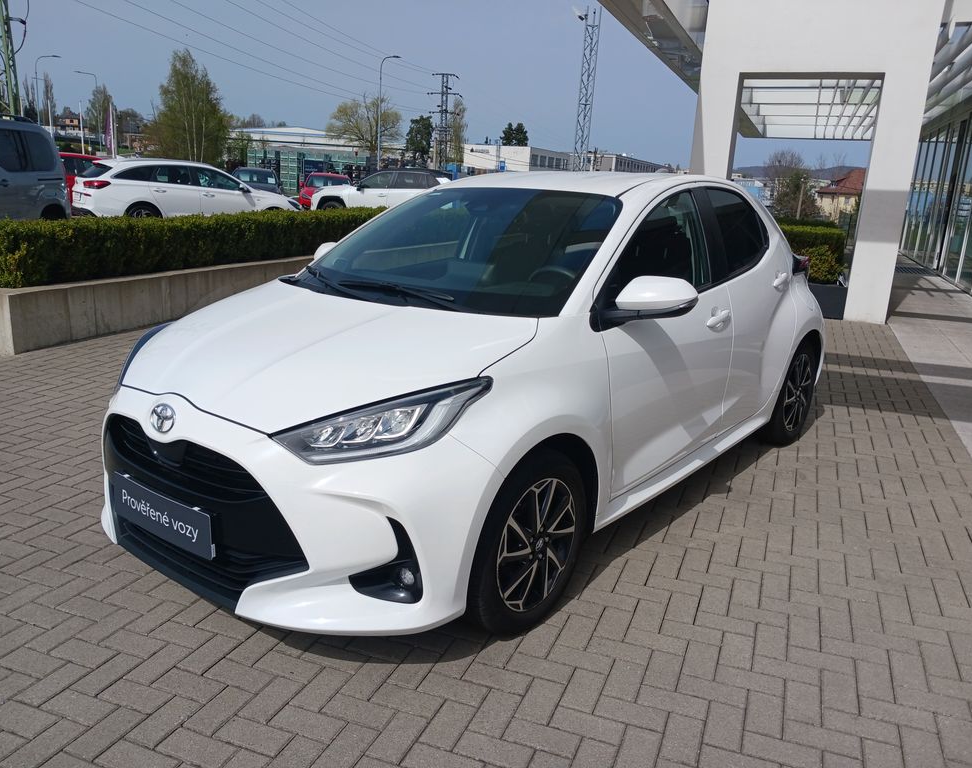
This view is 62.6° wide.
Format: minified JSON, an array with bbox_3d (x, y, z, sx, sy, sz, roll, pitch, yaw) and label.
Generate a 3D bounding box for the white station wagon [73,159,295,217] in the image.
[{"bbox_3d":[-6.123,-3.937,16.790,4.585,1.475,1.795,-7,18,-37],"label":"white station wagon"}]

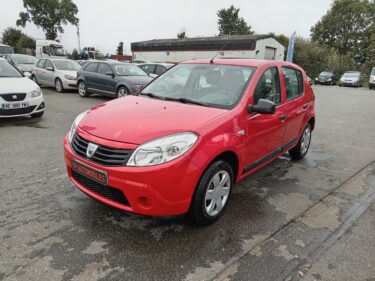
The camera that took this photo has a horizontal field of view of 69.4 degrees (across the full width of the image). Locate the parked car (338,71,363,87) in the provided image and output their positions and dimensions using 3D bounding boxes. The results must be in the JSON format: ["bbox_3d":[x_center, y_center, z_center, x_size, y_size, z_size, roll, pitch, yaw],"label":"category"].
[{"bbox_3d":[17.484,-6.535,29.000,1.770,1.630,4.300,15,19,38],"label":"parked car"}]

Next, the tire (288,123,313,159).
[{"bbox_3d":[1.849,0.005,4.460,0.190,0.620,0.620,15,19,37],"label":"tire"}]

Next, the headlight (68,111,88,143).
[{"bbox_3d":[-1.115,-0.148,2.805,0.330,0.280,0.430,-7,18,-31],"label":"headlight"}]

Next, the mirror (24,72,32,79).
[{"bbox_3d":[-4.100,-1.686,6.967,0.120,0.150,0.200,14,19,37],"label":"mirror"}]

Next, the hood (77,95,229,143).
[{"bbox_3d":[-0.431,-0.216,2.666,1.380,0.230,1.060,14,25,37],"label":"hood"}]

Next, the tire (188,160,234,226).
[{"bbox_3d":[0.216,0.458,2.503,0.190,0.620,0.620,15,19,37],"label":"tire"}]

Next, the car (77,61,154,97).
[{"bbox_3d":[-2.679,-2.355,10.789,4.220,1.430,1.780,14,19,37],"label":"car"}]

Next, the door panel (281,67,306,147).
[{"bbox_3d":[1.476,-0.458,3.806,0.220,1.100,1.030,15,19,37],"label":"door panel"}]

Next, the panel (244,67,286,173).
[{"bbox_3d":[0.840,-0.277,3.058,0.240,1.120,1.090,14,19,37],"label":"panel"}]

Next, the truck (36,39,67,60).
[{"bbox_3d":[-17.785,-10.327,33.250,5.900,3.600,2.500,9,16,21],"label":"truck"}]

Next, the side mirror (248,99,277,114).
[{"bbox_3d":[0.739,-0.329,2.655,0.230,0.165,0.150,14,19,37],"label":"side mirror"}]

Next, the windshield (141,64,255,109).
[{"bbox_3d":[0.119,-0.691,3.218,1.380,0.160,0.820,15,54,37],"label":"windshield"}]

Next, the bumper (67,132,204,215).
[{"bbox_3d":[-0.701,0.240,2.471,1.700,0.460,0.480,15,19,37],"label":"bumper"}]

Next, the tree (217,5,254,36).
[{"bbox_3d":[6.755,-15.349,42.377,6.800,10.800,6.800,3,15,0],"label":"tree"}]

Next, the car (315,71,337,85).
[{"bbox_3d":[15.826,-7.146,31.000,1.750,1.500,4.200,14,19,37],"label":"car"}]

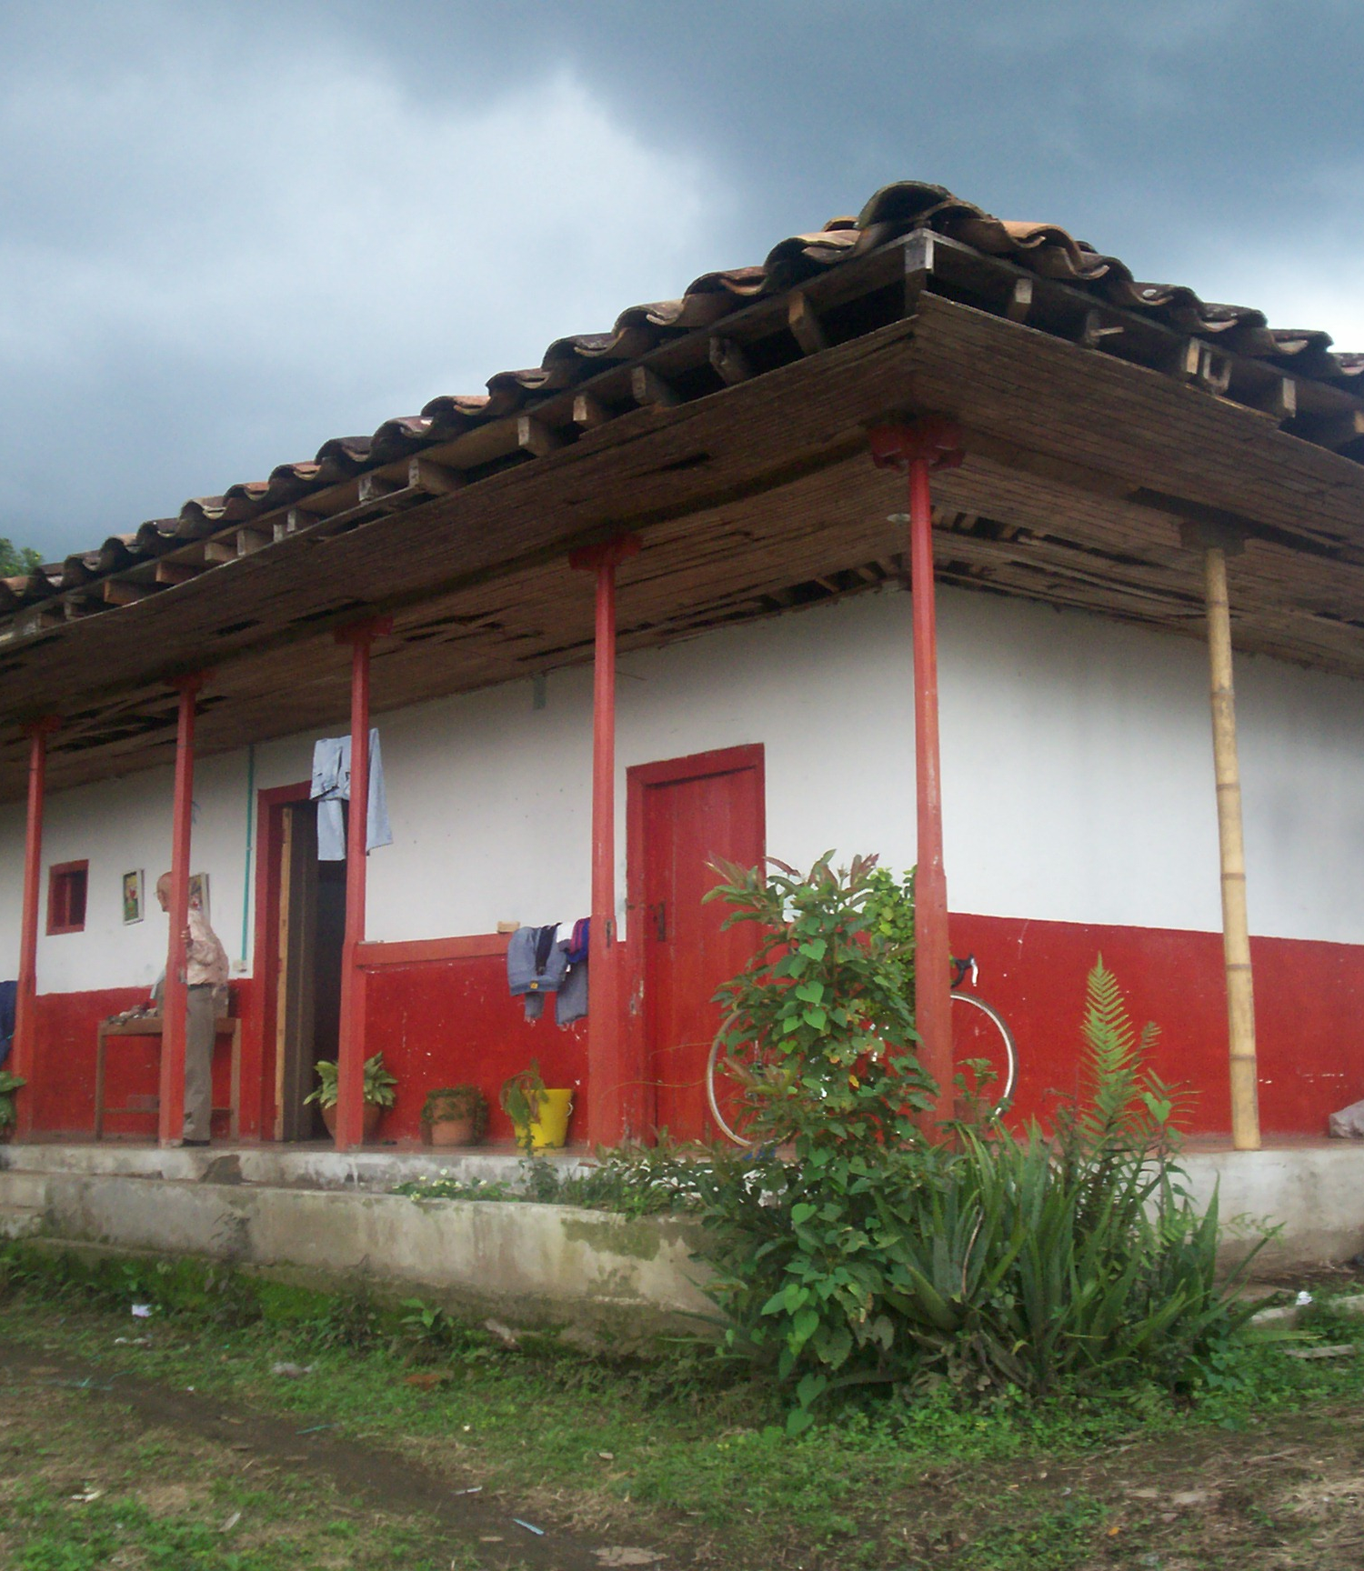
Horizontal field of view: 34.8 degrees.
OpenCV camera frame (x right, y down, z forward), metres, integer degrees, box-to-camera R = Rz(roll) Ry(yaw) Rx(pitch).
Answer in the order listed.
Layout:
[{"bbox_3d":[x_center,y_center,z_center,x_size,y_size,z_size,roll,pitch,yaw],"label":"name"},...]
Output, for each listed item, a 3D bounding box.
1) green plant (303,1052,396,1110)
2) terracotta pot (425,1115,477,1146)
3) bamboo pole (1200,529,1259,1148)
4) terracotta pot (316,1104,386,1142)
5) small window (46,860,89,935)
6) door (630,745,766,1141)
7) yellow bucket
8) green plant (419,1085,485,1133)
[{"bbox_3d":[-2.002,1.776,13.098,0.500,0.360,0.530,0,-8,0],"label":"green plant"},{"bbox_3d":[-1.253,1.846,11.881,0.270,0.240,0.270,7,-11,-41],"label":"terracotta pot"},{"bbox_3d":[2.405,0.235,9.517,0.108,2.660,0.108,7,-11,-41],"label":"bamboo pole"},{"bbox_3d":[-1.990,2.025,13.118,0.390,0.250,0.390,0,-8,0],"label":"terracotta pot"},{"bbox_3d":[-4.882,0.896,17.316,0.120,0.563,0.678,7,-11,-41],"label":"small window"},{"bbox_3d":[0.073,0.880,11.772,0.120,2.083,1.105,7,-11,-40],"label":"door"},{"bbox_3d":[-0.698,1.694,11.054,0.295,0.290,0.295,0,-8,0],"label":"yellow bucket"},{"bbox_3d":[-1.245,1.763,11.884,0.320,0.270,0.340,0,-9,0],"label":"green plant"}]

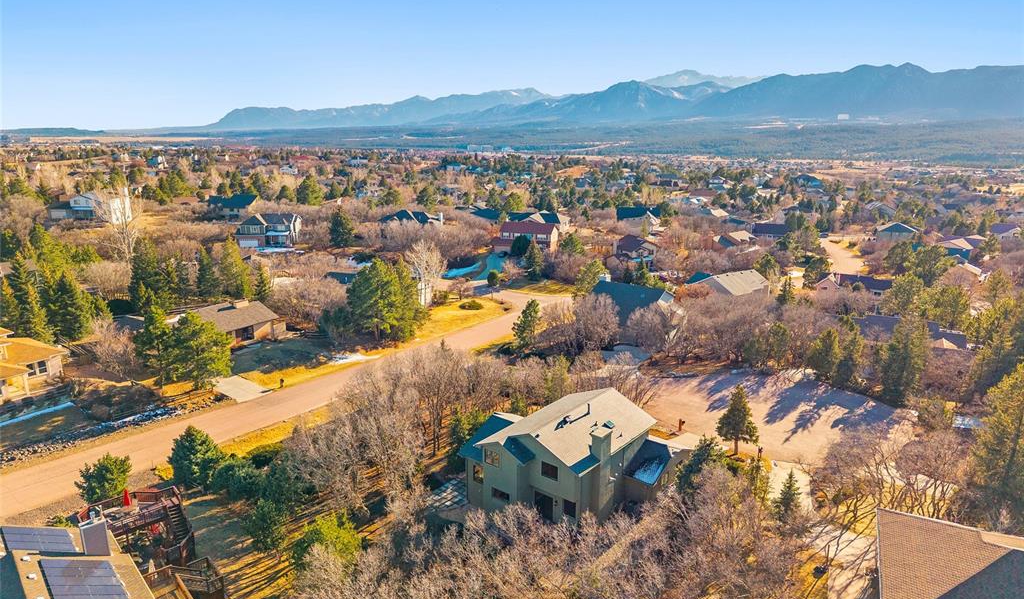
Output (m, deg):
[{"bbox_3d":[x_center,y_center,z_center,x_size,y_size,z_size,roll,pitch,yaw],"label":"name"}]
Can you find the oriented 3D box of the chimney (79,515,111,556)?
[{"bbox_3d":[-24.200,13.860,41.180,1.250,2.100,0.720,-11,17,-39],"label":"chimney"}]

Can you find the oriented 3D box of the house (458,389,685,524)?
[{"bbox_3d":[5.950,13.580,62.780,16.000,7.600,15.400,10,17,36],"label":"house"}]

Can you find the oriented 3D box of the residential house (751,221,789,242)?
[{"bbox_3d":[73.240,-17.660,195.710,12.000,5.700,9.500,5,15,19],"label":"residential house"}]

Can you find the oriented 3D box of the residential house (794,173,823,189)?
[{"bbox_3d":[159.050,-63.370,380.000,13.800,7.900,11.500,3,14,13],"label":"residential house"}]

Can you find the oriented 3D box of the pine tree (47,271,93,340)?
[{"bbox_3d":[-67.550,0.970,108.350,7.020,10.090,7.020,0,14,0],"label":"pine tree"}]

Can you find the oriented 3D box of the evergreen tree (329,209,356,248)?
[{"bbox_3d":[-45.880,-19.150,189.740,6.680,10.080,6.680,0,14,0],"label":"evergreen tree"}]

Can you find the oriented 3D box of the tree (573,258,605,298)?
[{"bbox_3d":[14.340,-3.010,130.350,5.300,8.100,5.300,2,14,6],"label":"tree"}]

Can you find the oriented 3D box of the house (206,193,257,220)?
[{"bbox_3d":[-97.500,-32.710,250.270,16.000,9.000,12.000,-1,13,-3],"label":"house"}]

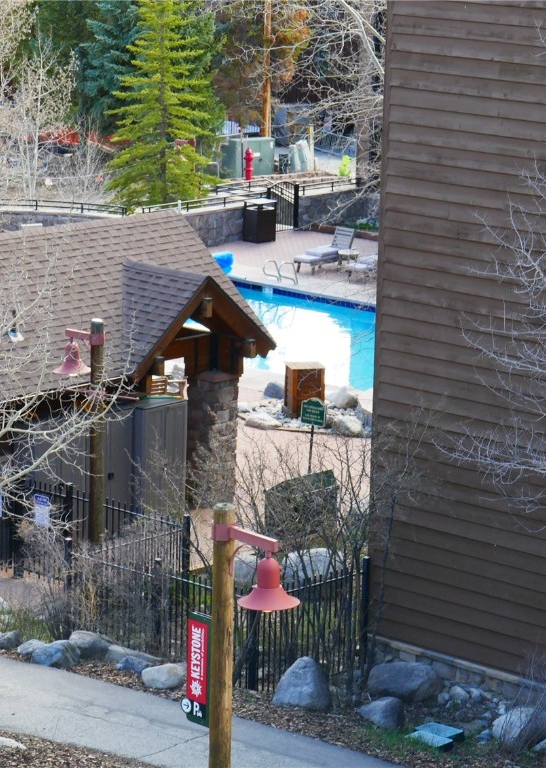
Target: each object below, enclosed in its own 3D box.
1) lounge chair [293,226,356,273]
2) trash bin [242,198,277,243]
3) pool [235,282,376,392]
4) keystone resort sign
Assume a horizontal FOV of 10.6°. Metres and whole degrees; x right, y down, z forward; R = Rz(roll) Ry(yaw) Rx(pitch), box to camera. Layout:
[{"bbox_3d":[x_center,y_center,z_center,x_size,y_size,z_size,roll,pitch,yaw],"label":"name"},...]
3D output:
[{"bbox_3d":[1.267,-3.160,70.098,0.620,0.920,1.650,12,16,42],"label":"lounge chair"},{"bbox_3d":[-0.385,-4.122,74.238,0.620,1.060,0.620,12,16,42],"label":"trash bin"},{"bbox_3d":[0.257,-0.597,62.495,10.997,1.200,7.113,12,16,42],"label":"pool"},{"bbox_3d":[-0.616,2.328,24.000,0.320,0.900,0.060,12,16,42],"label":"keystone resort sign"}]

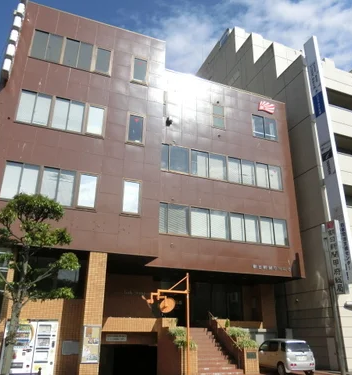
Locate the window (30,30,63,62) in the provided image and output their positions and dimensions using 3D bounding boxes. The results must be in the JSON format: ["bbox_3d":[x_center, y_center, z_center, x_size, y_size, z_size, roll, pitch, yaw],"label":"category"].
[{"bbox_3d":[-6.116,-6.651,17.120,1.283,1.558,0.200,9,-23,-18],"label":"window"}]

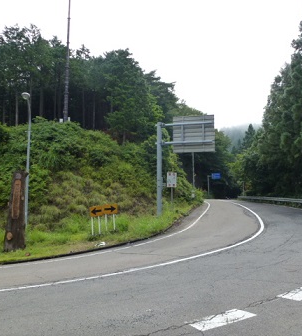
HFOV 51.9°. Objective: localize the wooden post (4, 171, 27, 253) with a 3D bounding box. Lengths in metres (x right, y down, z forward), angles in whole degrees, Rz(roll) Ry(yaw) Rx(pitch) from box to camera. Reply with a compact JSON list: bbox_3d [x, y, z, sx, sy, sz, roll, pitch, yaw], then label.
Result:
[{"bbox_3d":[-4.005,1.288,9.200,0.660,2.400,0.600,2,-5,-20],"label":"wooden post"}]

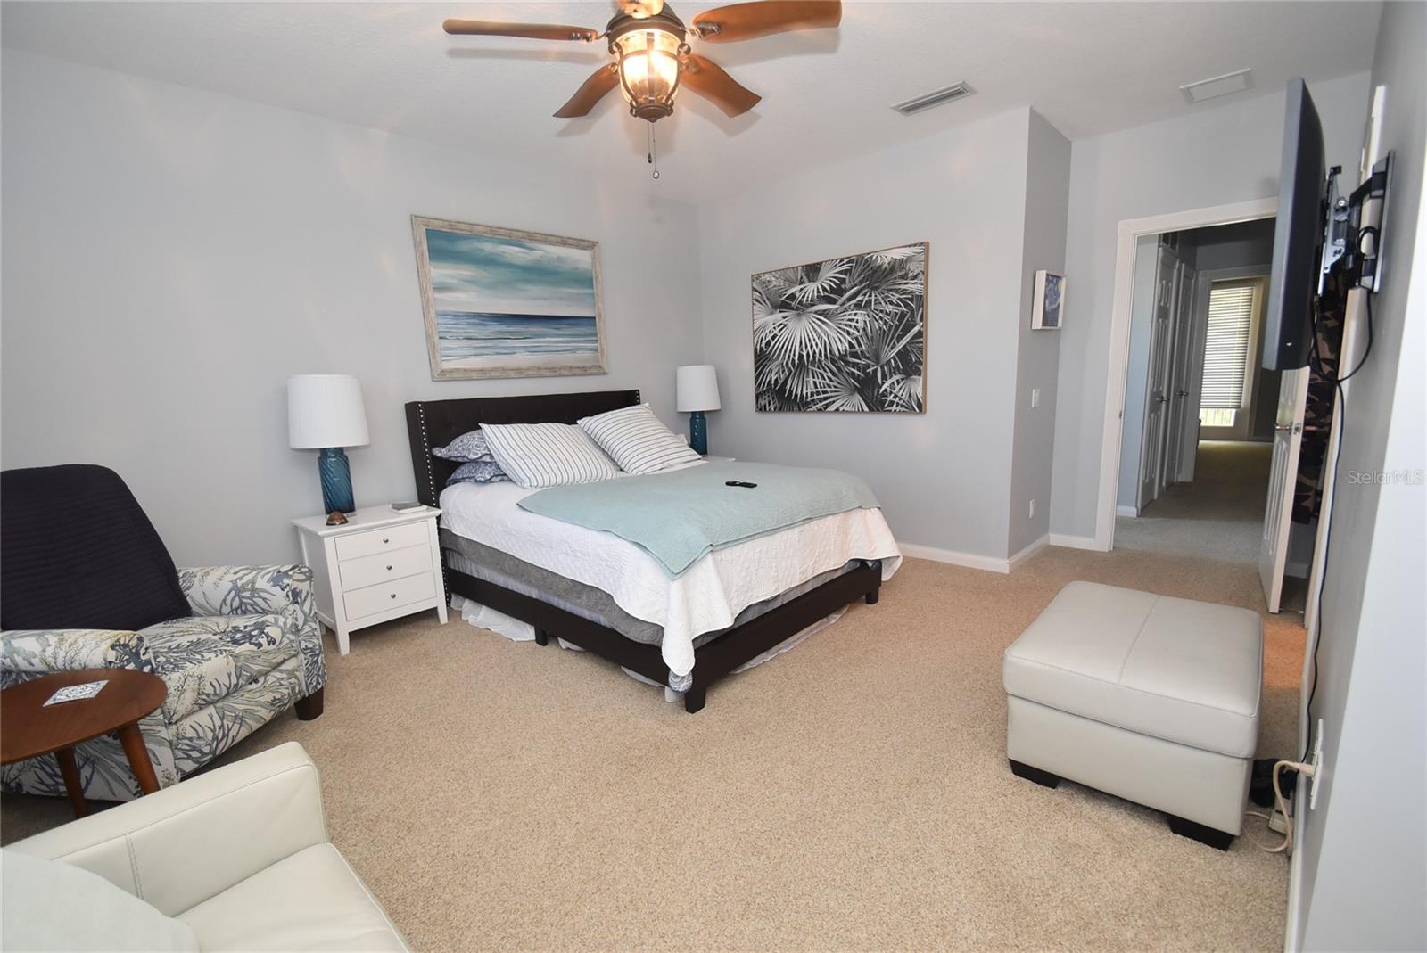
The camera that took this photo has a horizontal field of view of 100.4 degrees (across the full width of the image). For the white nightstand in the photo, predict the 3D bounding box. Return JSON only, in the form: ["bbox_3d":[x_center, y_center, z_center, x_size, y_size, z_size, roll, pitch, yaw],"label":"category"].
[{"bbox_3d":[-1.858,0.525,3.306,0.476,0.636,0.599,8,14,44],"label":"white nightstand"}]

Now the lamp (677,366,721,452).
[{"bbox_3d":[-0.130,-0.557,4.978,0.359,0.744,0.359,-2,10,0],"label":"lamp"}]

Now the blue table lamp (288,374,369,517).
[{"bbox_3d":[-2.013,-0.142,3.152,0.362,0.744,0.362,8,14,44],"label":"blue table lamp"}]

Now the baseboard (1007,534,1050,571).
[{"bbox_3d":[2.115,0.504,3.966,0.015,0.091,0.784,8,14,44],"label":"baseboard"}]

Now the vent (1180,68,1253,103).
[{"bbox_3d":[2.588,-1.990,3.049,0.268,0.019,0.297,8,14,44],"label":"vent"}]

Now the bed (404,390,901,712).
[{"bbox_3d":[-0.432,0.132,3.466,2.204,1.226,1.615,6,14,41],"label":"bed"}]

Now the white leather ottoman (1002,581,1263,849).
[{"bbox_3d":[1.419,0.720,2.007,0.576,0.426,0.791,7,14,42],"label":"white leather ottoman"}]

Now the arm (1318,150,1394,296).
[{"bbox_3d":[1.780,-0.670,1.657,0.107,0.335,0.402,8,14,44],"label":"arm"}]

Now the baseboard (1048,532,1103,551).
[{"bbox_3d":[2.518,0.453,4.147,0.288,0.088,0.015,8,14,44],"label":"baseboard"}]

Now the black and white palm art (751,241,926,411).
[{"bbox_3d":[0.852,-1.000,4.318,1.434,1.068,0.048,8,14,44],"label":"black and white palm art"}]

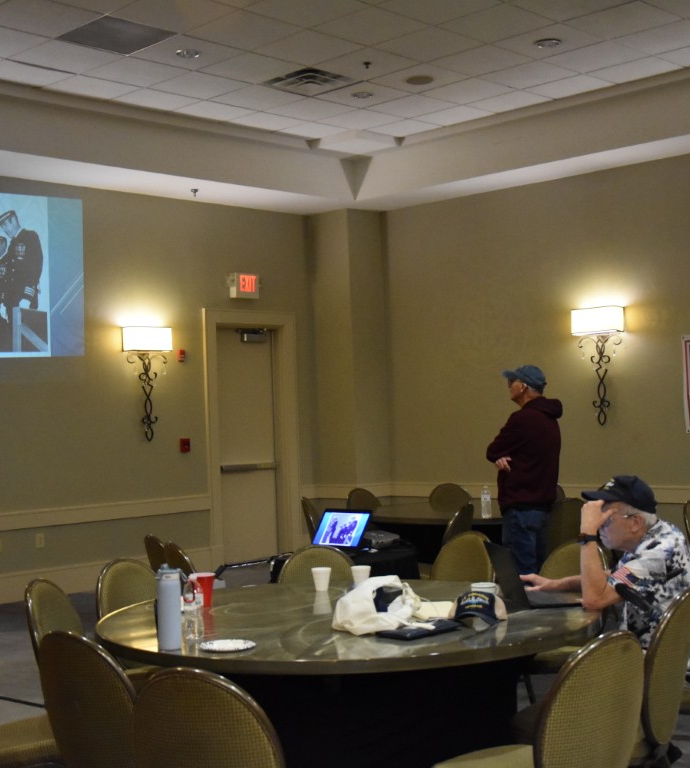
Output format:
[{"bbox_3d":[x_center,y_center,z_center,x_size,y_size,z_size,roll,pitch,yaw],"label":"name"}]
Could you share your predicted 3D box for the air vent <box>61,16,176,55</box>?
[{"bbox_3d":[-1.564,-2.377,8.547,0.610,0.030,0.610,-3,-2,44],"label":"air vent"}]

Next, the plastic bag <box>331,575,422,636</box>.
[{"bbox_3d":[0.099,0.715,4.071,0.300,0.166,0.240,-2,-2,1],"label":"plastic bag"}]

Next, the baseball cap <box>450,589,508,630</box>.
[{"bbox_3d":[0.445,0.733,4.127,0.185,0.108,0.265,-3,-2,15],"label":"baseball cap"}]

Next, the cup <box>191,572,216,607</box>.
[{"bbox_3d":[-0.536,0.782,4.735,0.095,0.120,0.095,-2,-2,-7],"label":"cup"}]

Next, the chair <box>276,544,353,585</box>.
[{"bbox_3d":[-0.070,1.159,5.447,0.460,0.865,0.560,-2,-2,-9],"label":"chair"}]

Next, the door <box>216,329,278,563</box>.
[{"bbox_3d":[-0.979,0.619,12.533,0.060,2.390,0.840,-3,-2,44],"label":"door"}]

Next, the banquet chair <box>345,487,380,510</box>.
[{"bbox_3d":[0.306,1.323,10.553,0.470,0.890,0.610,-1,-2,-37],"label":"banquet chair"}]

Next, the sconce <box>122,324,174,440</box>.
[{"bbox_3d":[-1.806,0.004,11.476,0.130,1.057,0.480,-3,-2,44],"label":"sconce"}]

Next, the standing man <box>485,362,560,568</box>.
[{"bbox_3d":[1.186,0.774,8.130,0.420,1.785,0.540,-3,-2,24],"label":"standing man"}]

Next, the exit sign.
[{"bbox_3d":[-1.007,-0.981,12.554,0.095,0.262,0.325,-4,-2,44],"label":"exit sign"}]

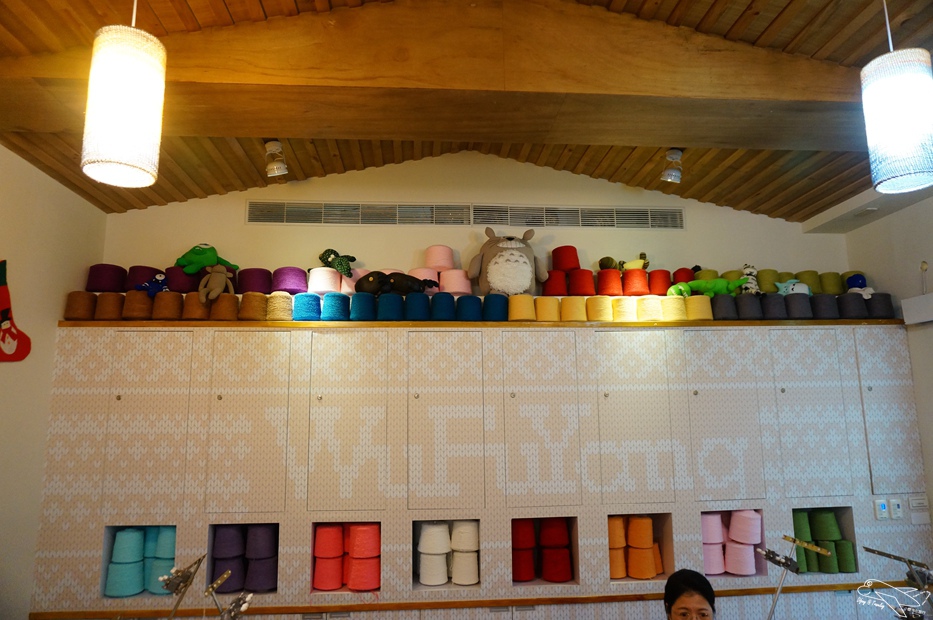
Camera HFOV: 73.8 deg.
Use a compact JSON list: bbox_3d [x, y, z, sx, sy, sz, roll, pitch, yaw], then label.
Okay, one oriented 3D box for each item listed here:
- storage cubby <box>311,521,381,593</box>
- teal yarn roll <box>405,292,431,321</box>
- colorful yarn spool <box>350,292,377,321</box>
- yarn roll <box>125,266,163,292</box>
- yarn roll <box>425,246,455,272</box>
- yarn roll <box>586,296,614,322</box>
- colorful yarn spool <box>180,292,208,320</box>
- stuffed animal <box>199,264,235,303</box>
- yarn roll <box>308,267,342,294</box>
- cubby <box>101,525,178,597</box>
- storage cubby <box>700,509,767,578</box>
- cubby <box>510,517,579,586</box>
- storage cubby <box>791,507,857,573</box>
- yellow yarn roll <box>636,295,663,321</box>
[{"bbox_3d":[-0.672,1.380,3.575,0.374,0.370,0.370,0,-8,-5],"label":"storage cubby"},{"bbox_3d":[-0.290,-0.008,3.742,0.154,0.174,0.154,0,-9,-5],"label":"teal yarn roll"},{"bbox_3d":[-0.651,-0.005,3.955,0.169,0.188,0.169,0,-9,-5],"label":"colorful yarn spool"},{"bbox_3d":[-1.984,-0.170,3.852,0.214,0.171,0.214,0,-9,-5],"label":"yarn roll"},{"bbox_3d":[-0.170,-0.319,3.986,0.186,0.170,0.186,0,-8,-5],"label":"yarn roll"},{"bbox_3d":[0.823,-0.003,3.830,0.168,0.157,0.168,0,-8,-5],"label":"yarn roll"},{"bbox_3d":[-1.676,-0.009,3.866,0.167,0.186,0.167,0,-9,-5],"label":"colorful yarn spool"},{"bbox_3d":[-1.474,-0.149,3.667,0.203,0.239,0.160,0,-8,-5],"label":"stuffed animal"},{"bbox_3d":[-0.937,-0.170,4.133,0.215,0.186,0.215,0,-9,-5],"label":"yarn roll"},{"bbox_3d":[-1.764,1.378,3.495,0.373,0.363,0.374,0,-9,-5],"label":"cubby"},{"bbox_3d":[1.525,1.375,3.757,0.373,0.363,0.374,0,-9,-5],"label":"storage cubby"},{"bbox_3d":[0.429,1.382,3.659,0.378,0.370,0.380,0,-10,-4],"label":"cubby"},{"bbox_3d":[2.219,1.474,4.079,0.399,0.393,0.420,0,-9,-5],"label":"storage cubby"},{"bbox_3d":[1.192,-0.001,4.053,0.161,0.167,0.161,0,-9,-5],"label":"yellow yarn roll"}]

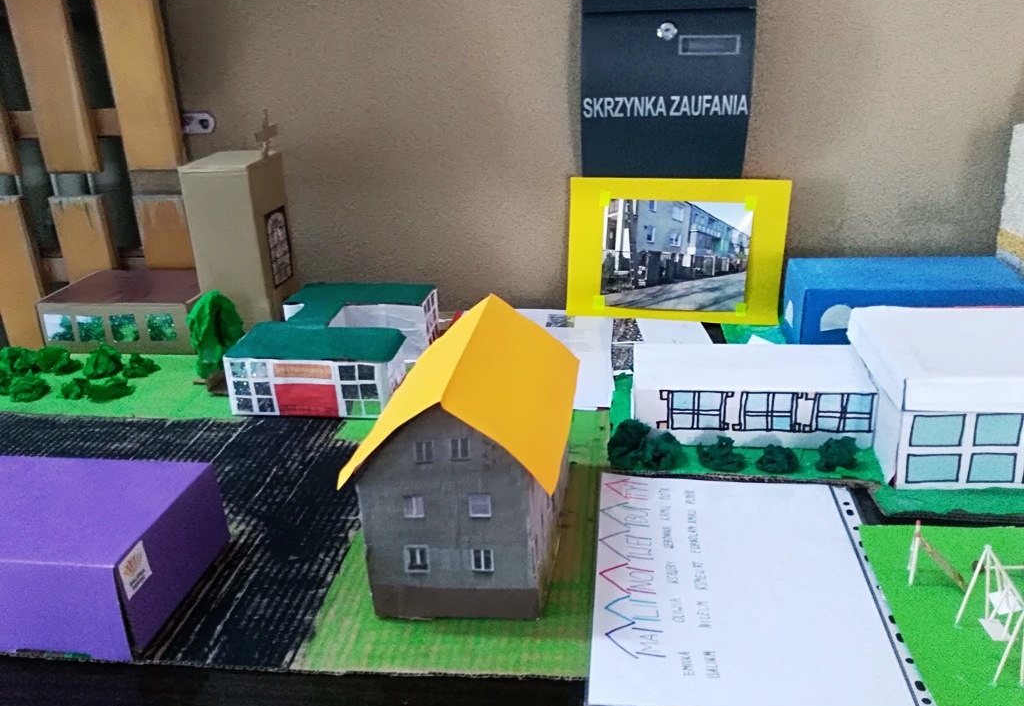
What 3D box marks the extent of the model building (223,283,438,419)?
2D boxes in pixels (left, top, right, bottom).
[{"bbox_3d":[-0.232,-0.013,1.066,0.204,0.076,0.305,0,21,6],"label":"model building"}]

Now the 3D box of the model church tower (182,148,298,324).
[{"bbox_3d":[-0.419,-0.166,1.217,0.101,0.268,0.150,-1,21,3],"label":"model church tower"}]

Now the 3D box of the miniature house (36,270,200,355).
[{"bbox_3d":[-0.589,-0.068,1.243,0.241,0.080,0.176,0,21,6],"label":"miniature house"}]

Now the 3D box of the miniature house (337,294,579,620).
[{"bbox_3d":[-0.030,0.074,0.666,0.155,0.184,0.252,0,21,7],"label":"miniature house"}]

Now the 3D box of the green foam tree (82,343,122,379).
[{"bbox_3d":[-0.571,0.012,1.072,0.056,0.051,0.047,0,21,6],"label":"green foam tree"}]

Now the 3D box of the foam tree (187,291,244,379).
[{"bbox_3d":[-0.397,-0.021,1.031,0.078,0.128,0.066,0,21,6],"label":"foam tree"}]

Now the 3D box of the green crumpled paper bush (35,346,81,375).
[{"bbox_3d":[-0.647,0.011,1.097,0.068,0.041,0.058,0,21,6],"label":"green crumpled paper bush"}]

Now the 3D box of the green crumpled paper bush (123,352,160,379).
[{"bbox_3d":[-0.515,0.017,1.069,0.053,0.038,0.045,0,21,6],"label":"green crumpled paper bush"}]

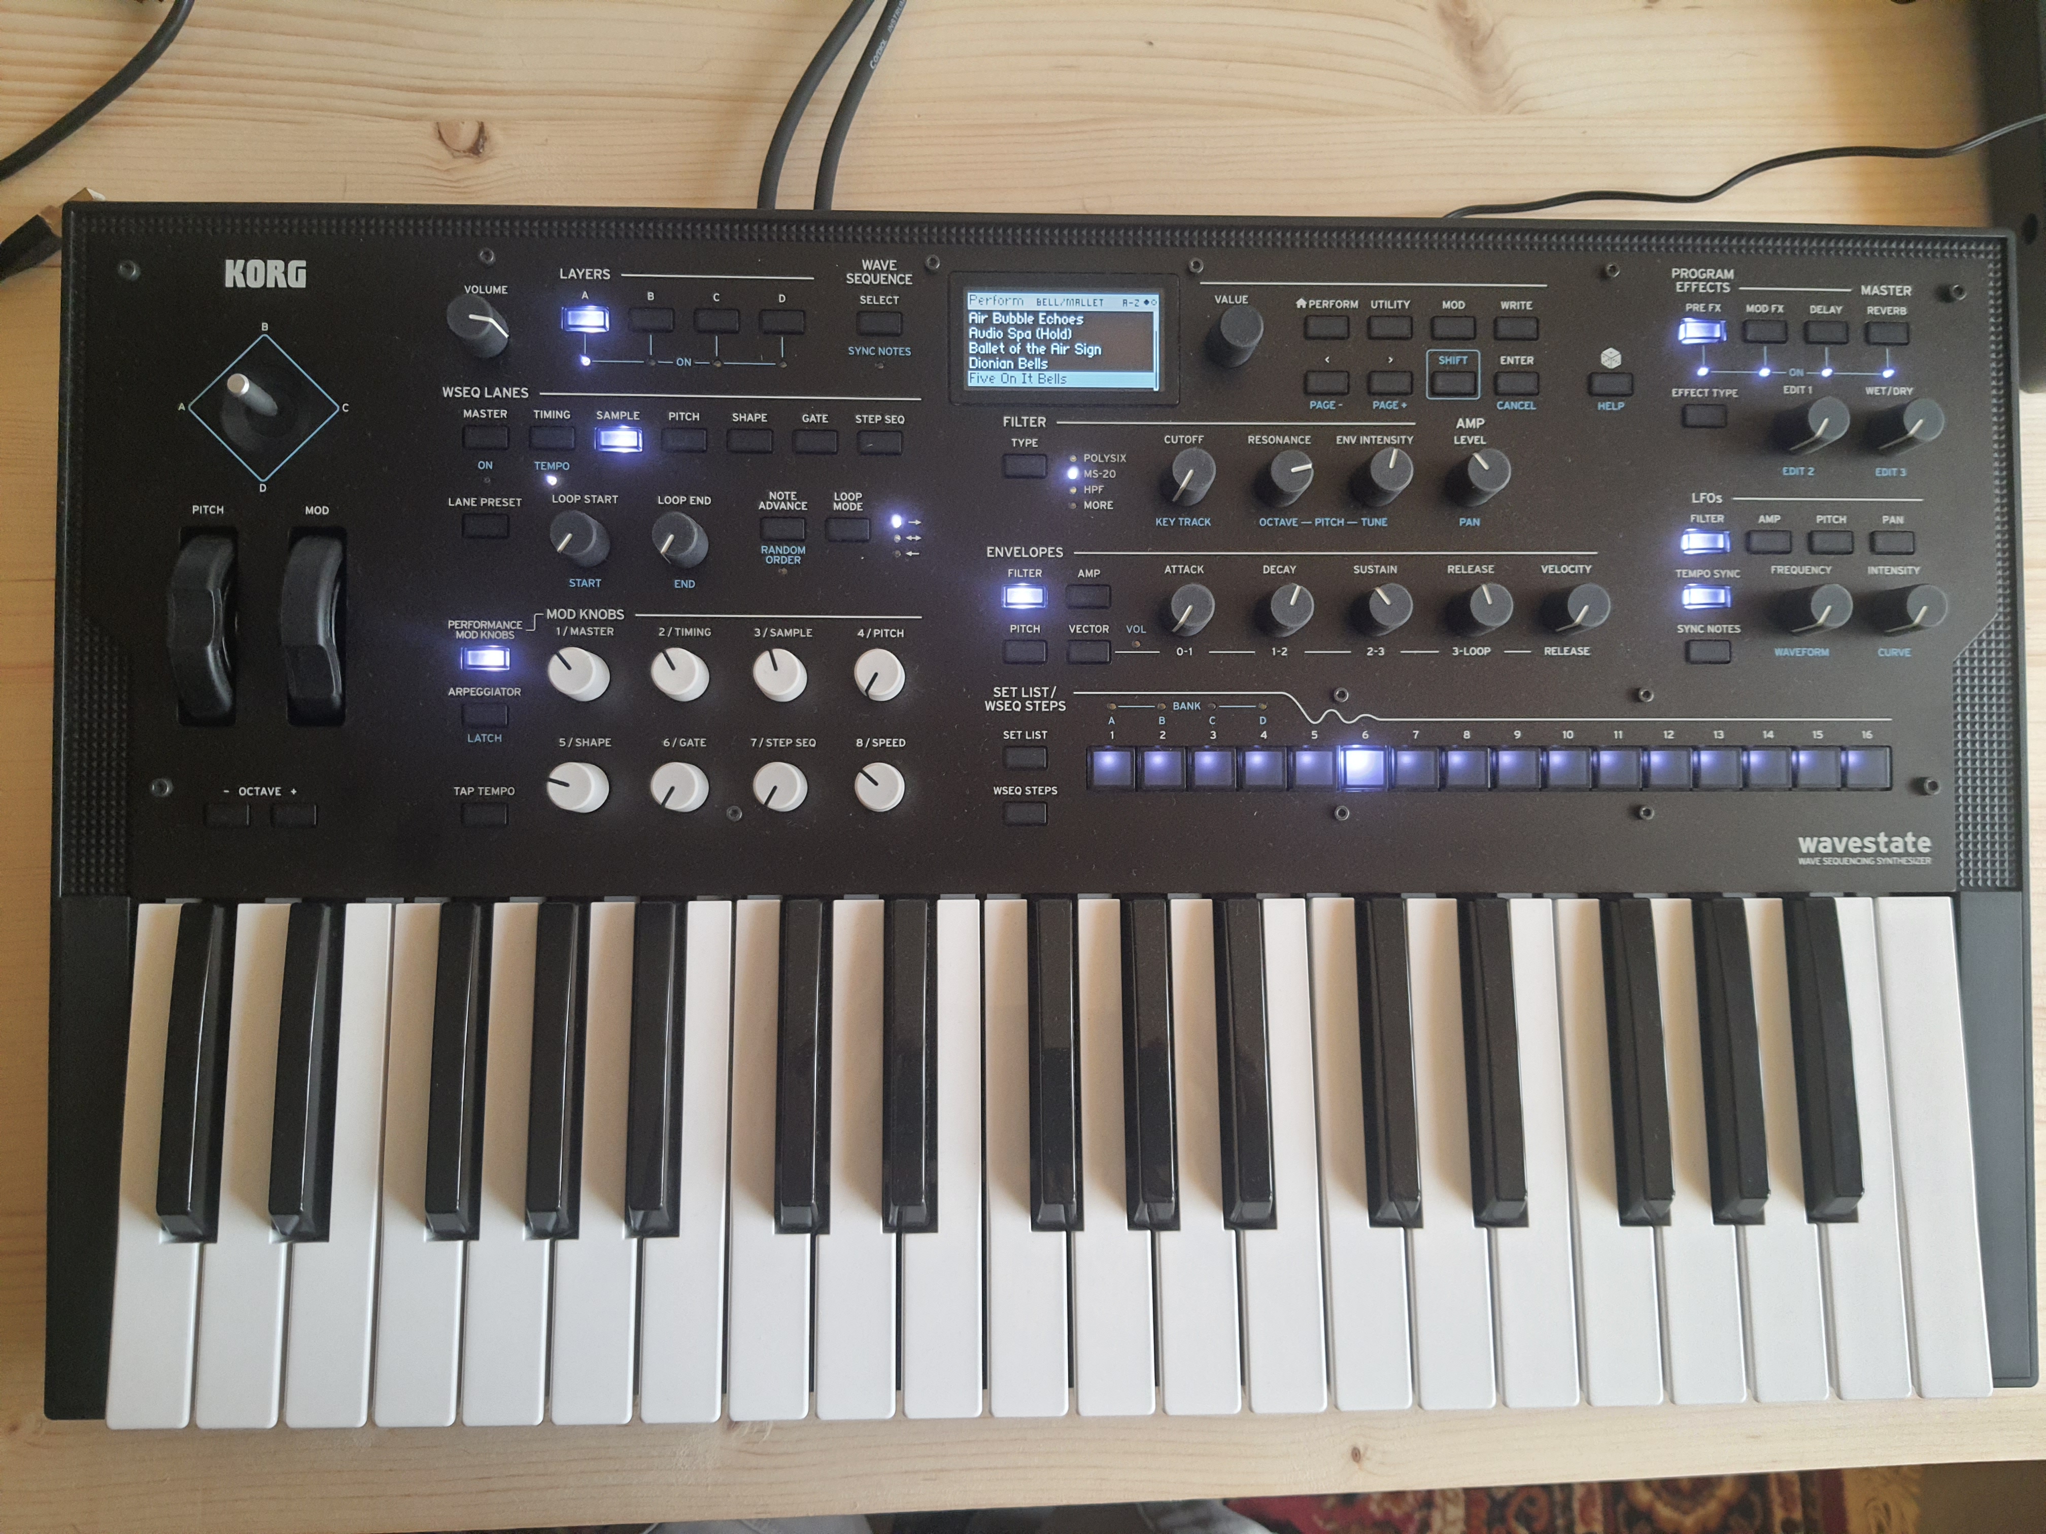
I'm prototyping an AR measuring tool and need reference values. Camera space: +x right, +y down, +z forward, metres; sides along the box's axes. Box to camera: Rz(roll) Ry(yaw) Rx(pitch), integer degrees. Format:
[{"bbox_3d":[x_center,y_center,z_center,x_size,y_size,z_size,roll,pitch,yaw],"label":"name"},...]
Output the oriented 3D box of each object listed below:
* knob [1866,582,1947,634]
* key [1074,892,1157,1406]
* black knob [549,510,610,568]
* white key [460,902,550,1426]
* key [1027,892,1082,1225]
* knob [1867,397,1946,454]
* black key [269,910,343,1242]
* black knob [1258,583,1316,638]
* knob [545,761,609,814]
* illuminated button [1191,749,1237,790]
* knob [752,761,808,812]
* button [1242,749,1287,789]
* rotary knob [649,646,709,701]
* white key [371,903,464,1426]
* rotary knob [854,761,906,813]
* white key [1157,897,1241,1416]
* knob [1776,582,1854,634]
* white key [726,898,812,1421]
[{"bbox_3d":[0.257,-0.046,0.441,0.013,0.017,0.013,0,88,-2],"label":"knob"},{"bbox_3d":[0.025,0.108,0.436,0.022,0.017,0.140,0,82,-2],"label":"key"},{"bbox_3d":[-0.123,-0.063,0.428,0.013,0.017,0.013,0,88,-2],"label":"black knob"},{"bbox_3d":[-0.140,0.108,0.430,0.022,0.017,0.141,0,82,-2],"label":"white key"},{"bbox_3d":[0.010,0.081,0.428,0.013,0.013,0.091,0,81,-2],"label":"key"},{"bbox_3d":[0.257,-0.099,0.443,0.013,0.017,0.013,0,88,-2],"label":"knob"},{"bbox_3d":[-0.197,0.083,0.420,0.012,0.013,0.090,0,82,-2],"label":"black key"},{"bbox_3d":[0.074,-0.044,0.429,0.014,0.015,0.014,0,87,-2],"label":"black knob"},{"bbox_3d":[-0.123,0.006,0.424,0.014,0.016,0.014,0,88,-2],"label":"knob"},{"bbox_3d":[0.054,0.001,0.437,0.013,0.004,0.012,0,87,-2],"label":"illuminated button"},{"bbox_3d":[-0.067,0.005,0.423,0.014,0.015,0.014,0,88,-2],"label":"knob"},{"bbox_3d":[0.069,0.001,0.437,0.012,0.006,0.011,0,88,-2],"label":"button"},{"bbox_3d":[-0.095,-0.026,0.426,0.014,0.016,0.014,0,88,-2],"label":"rotary knob"},{"bbox_3d":[-0.163,0.109,0.429,0.022,0.017,0.141,0,82,-2],"label":"white key"},{"bbox_3d":[-0.040,0.006,0.426,0.014,0.016,0.014,0,87,-2],"label":"rotary knob"},{"bbox_3d":[0.048,0.108,0.437,0.022,0.017,0.140,0,82,-2],"label":"white key"},{"bbox_3d":[0.226,-0.045,0.437,0.014,0.015,0.014,0,88,-2],"label":"knob"},{"bbox_3d":[-0.069,0.108,0.432,0.022,0.017,0.141,0,82,-2],"label":"white key"}]

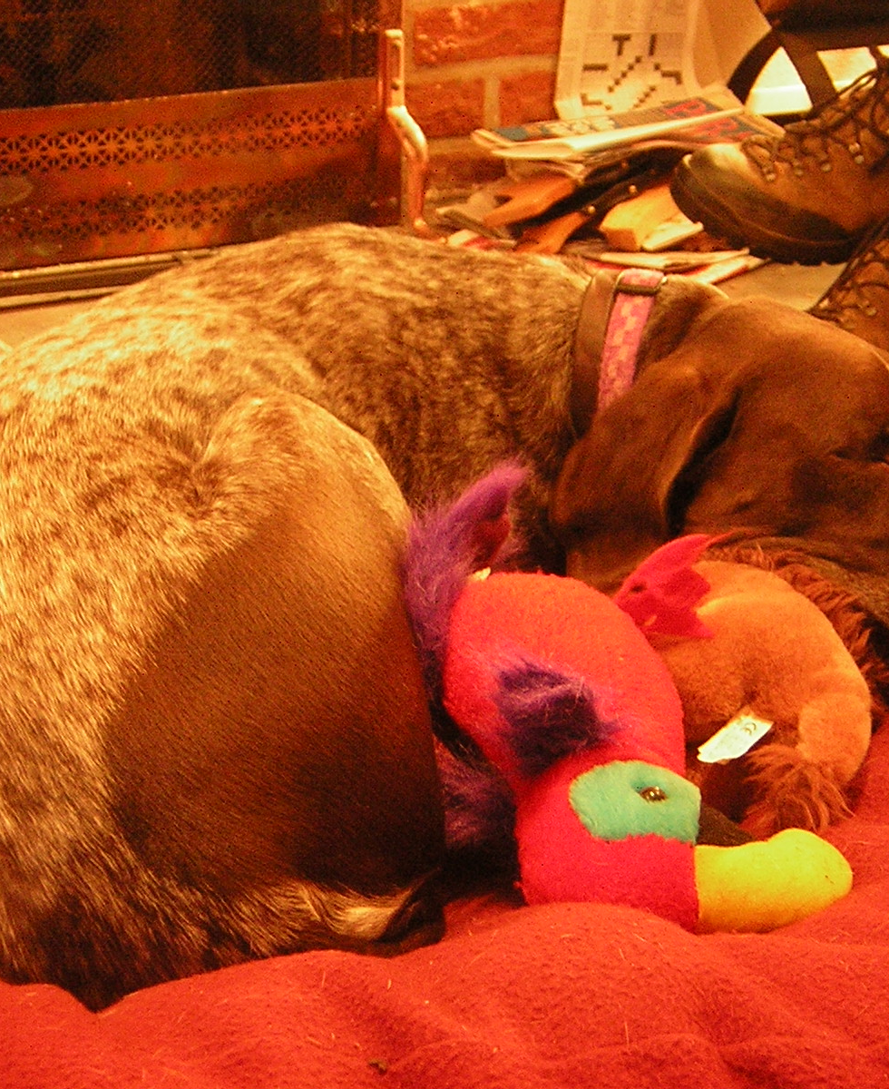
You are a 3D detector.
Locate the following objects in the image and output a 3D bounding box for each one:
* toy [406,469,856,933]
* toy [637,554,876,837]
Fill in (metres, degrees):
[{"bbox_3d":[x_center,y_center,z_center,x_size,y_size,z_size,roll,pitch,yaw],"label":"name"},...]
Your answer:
[{"bbox_3d":[0.071,0.066,1.090,0.170,0.110,0.235,-4,39,-9],"label":"toy"},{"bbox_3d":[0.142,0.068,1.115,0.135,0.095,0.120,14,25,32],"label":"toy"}]

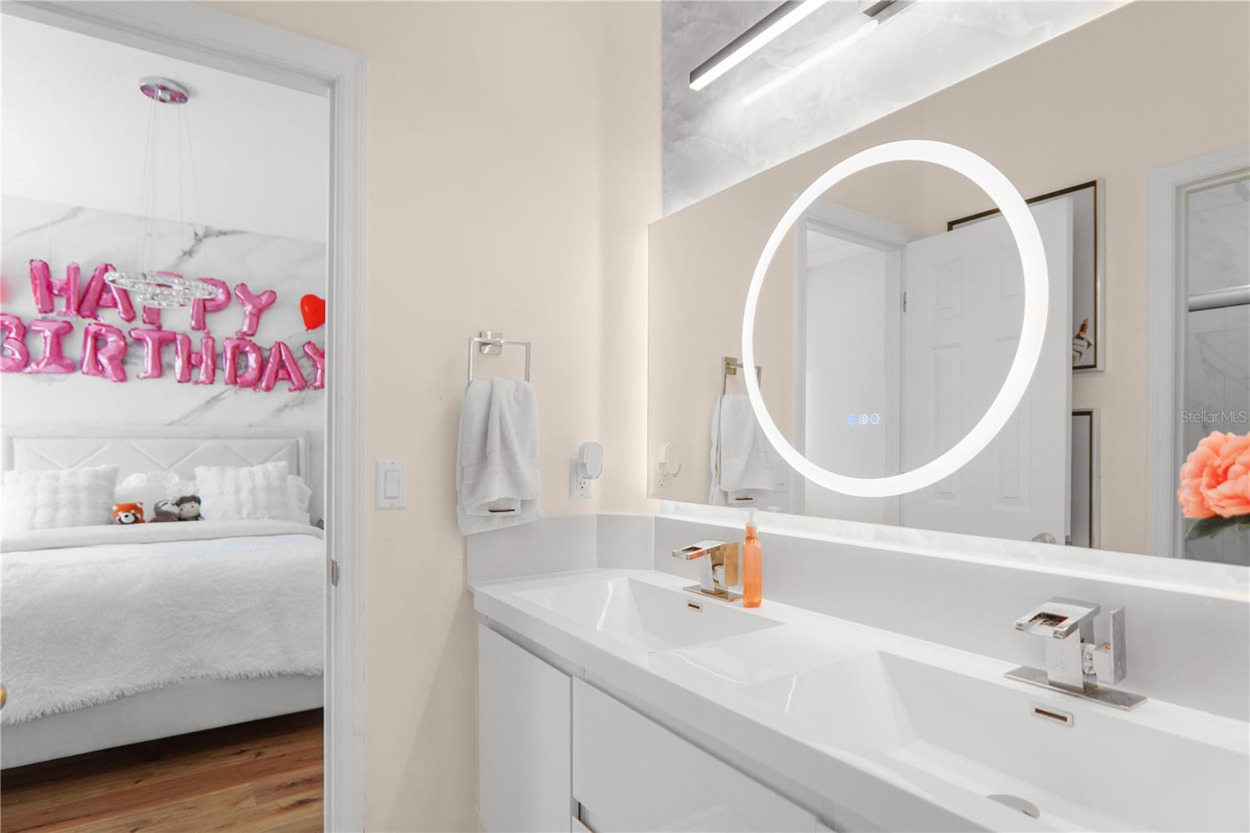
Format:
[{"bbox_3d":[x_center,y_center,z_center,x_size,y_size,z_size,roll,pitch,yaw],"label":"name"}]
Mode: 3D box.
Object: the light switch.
[{"bbox_3d":[-0.542,0.158,1.452,0.070,0.115,0.010,1,-2,-34],"label":"light switch"}]

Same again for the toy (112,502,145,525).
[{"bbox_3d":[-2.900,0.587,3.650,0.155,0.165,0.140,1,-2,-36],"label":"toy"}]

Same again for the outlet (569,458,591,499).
[{"bbox_3d":[-0.122,0.173,1.730,0.070,0.115,0.010,1,-2,-34],"label":"outlet"}]

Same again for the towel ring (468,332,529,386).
[{"bbox_3d":[-0.320,-0.144,1.566,0.160,0.140,0.065,1,-2,-34],"label":"towel ring"}]

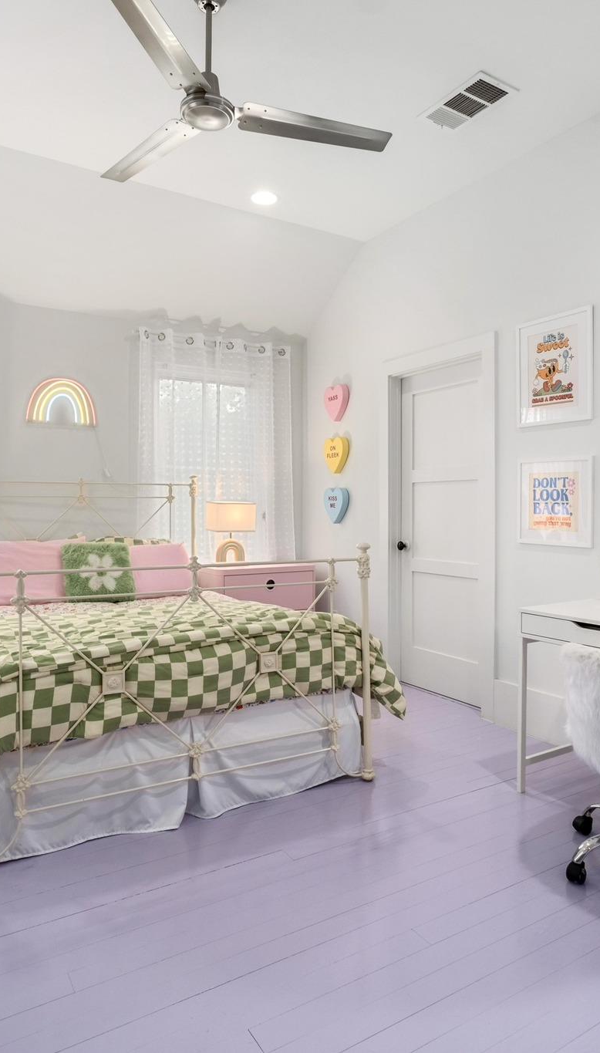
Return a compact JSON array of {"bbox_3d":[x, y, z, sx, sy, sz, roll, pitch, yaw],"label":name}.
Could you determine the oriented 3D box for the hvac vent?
[{"bbox_3d":[0.794,-1.994,3.108,0.260,0.030,0.400,-1,1,-32],"label":"hvac vent"}]

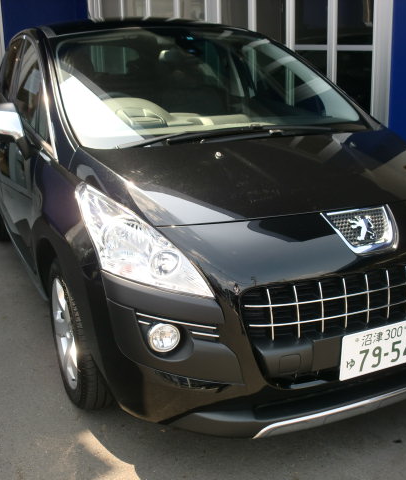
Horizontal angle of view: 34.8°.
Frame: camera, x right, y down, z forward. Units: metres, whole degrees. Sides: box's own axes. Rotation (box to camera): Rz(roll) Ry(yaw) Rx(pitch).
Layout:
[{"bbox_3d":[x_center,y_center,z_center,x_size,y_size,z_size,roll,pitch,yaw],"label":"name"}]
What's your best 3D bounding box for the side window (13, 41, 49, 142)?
[{"bbox_3d":[-0.864,-0.777,3.284,0.090,0.490,0.960,7,12,-27],"label":"side window"}]

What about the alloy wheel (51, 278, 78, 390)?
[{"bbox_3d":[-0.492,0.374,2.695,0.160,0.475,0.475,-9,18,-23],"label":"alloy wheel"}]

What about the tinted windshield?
[{"bbox_3d":[0.007,-0.784,3.152,1.420,0.160,1.020,-9,47,-23],"label":"tinted windshield"}]

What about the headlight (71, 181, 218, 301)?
[{"bbox_3d":[-0.226,-0.005,2.180,0.320,0.320,0.580,-9,18,-23],"label":"headlight"}]

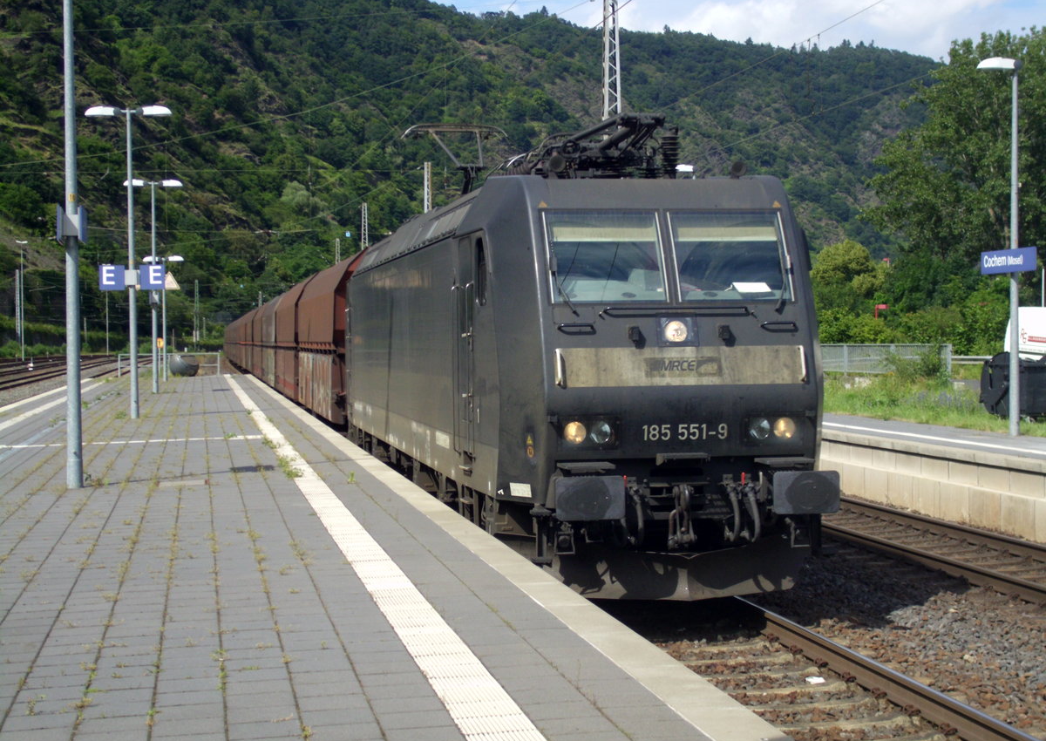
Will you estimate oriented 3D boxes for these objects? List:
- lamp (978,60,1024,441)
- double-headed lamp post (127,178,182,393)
[{"bbox_3d":[7.131,-1.859,28.500,0.720,5.660,0.290,-1,1,-10],"label":"lamp"},{"bbox_3d":[-10.742,-2.460,55.500,1.690,6.250,0.300,-1,1,-10],"label":"double-headed lamp post"}]

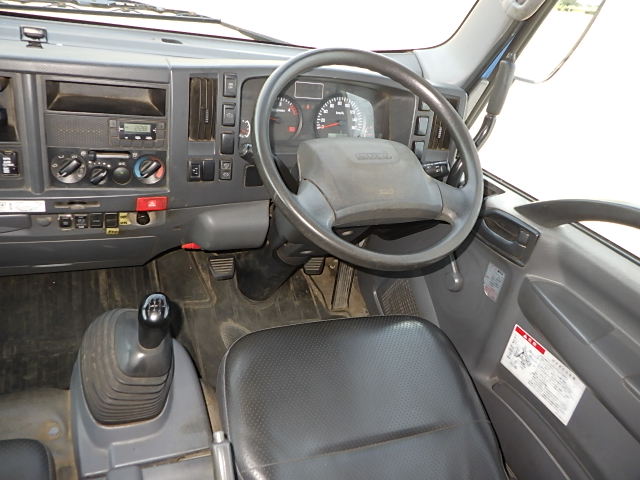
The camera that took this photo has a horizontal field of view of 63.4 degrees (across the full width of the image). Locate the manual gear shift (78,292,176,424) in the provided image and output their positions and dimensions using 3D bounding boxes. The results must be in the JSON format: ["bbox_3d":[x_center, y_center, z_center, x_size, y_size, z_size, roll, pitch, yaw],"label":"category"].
[{"bbox_3d":[-0.330,0.155,0.879,0.150,0.240,0.220,-3,31,-26],"label":"manual gear shift"}]

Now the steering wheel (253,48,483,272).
[{"bbox_3d":[0.086,-0.138,0.907,0.420,0.110,0.420,1,69,-20],"label":"steering wheel"}]

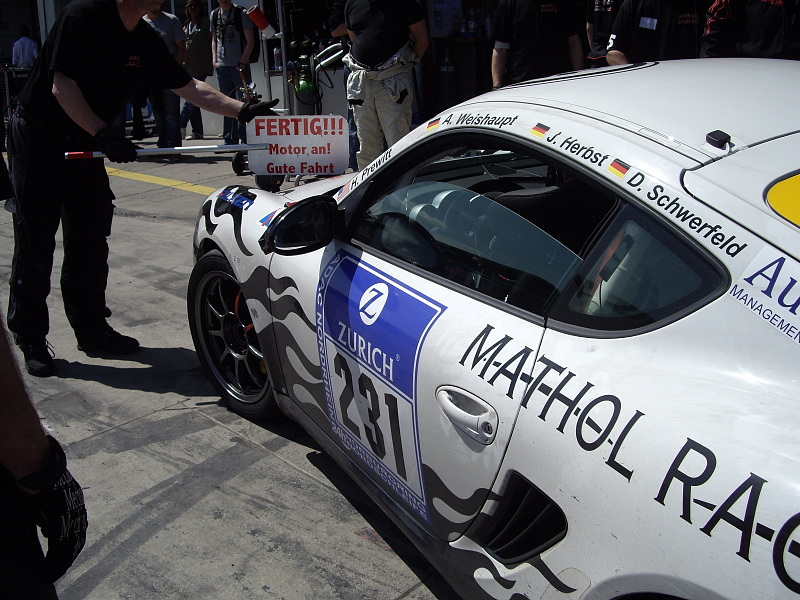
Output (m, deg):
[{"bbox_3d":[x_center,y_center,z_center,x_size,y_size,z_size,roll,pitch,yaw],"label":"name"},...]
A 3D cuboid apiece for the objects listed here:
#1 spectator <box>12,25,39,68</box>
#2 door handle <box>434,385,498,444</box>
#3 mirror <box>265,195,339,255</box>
[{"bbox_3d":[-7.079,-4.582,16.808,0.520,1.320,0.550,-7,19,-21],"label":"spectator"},{"bbox_3d":[0.132,0.222,1.706,0.045,0.070,0.220,-9,20,-26],"label":"door handle"},{"bbox_3d":[-0.257,-0.201,2.310,0.205,0.140,0.125,-9,20,-26],"label":"mirror"}]

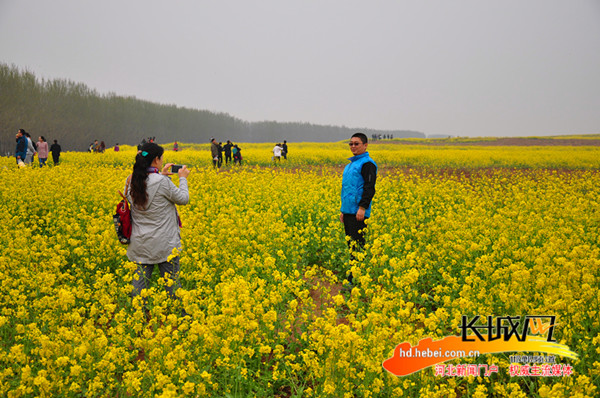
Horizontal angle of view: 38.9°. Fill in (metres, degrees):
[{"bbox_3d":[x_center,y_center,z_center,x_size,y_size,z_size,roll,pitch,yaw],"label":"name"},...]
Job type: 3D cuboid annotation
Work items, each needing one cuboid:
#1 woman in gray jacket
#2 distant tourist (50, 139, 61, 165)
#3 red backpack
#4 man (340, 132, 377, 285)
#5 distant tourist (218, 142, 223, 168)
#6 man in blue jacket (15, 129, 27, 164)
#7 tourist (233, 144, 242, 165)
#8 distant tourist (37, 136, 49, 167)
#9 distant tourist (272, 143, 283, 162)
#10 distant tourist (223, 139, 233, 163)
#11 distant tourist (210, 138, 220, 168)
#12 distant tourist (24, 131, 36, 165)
[{"bbox_3d":[-1.167,0.340,7.008,0.500,1.610,0.480,4,5,40],"label":"woman in gray jacket"},{"bbox_3d":[-13.802,-2.501,48.061,0.580,1.700,0.360,0,4,0],"label":"distant tourist"},{"bbox_3d":[-1.468,0.125,7.017,0.180,0.490,0.290,-1,4,-18],"label":"red backpack"},{"bbox_3d":[0.677,0.119,9.662,0.520,1.740,0.340,4,6,45],"label":"man"},{"bbox_3d":[-4.661,-2.516,50.058,0.360,1.630,0.480,0,4,-6],"label":"distant tourist"},{"bbox_3d":[-9.015,-1.409,27.561,0.400,1.690,0.500,-1,4,-9],"label":"man in blue jacket"},{"bbox_3d":[-4.388,-3.030,60.056,0.480,1.580,0.380,1,4,12],"label":"tourist"},{"bbox_3d":[-11.548,-1.991,38.058,0.480,1.620,0.340,2,5,30],"label":"distant tourist"},{"bbox_3d":[-1.661,-3.327,64.057,0.380,1.600,0.500,-4,6,-45],"label":"distant tourist"},{"bbox_3d":[-4.273,-2.622,50.561,0.560,1.700,0.400,2,4,24],"label":"distant tourist"},{"bbox_3d":[-4.386,-2.258,44.061,0.360,1.710,0.500,1,4,9],"label":"distant tourist"},{"bbox_3d":[-11.452,-1.980,36.059,0.400,1.660,0.480,1,4,18],"label":"distant tourist"}]

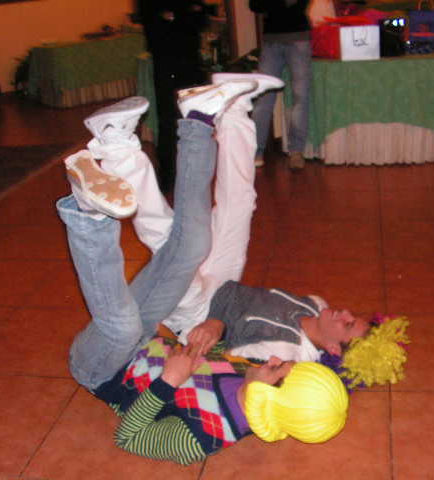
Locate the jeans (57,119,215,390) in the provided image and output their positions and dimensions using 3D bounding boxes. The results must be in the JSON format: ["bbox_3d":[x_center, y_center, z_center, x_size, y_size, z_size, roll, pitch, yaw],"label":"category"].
[{"bbox_3d":[-0.247,0.119,2.151,0.520,0.950,0.490,5,24,26],"label":"jeans"}]

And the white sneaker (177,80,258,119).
[{"bbox_3d":[-0.002,-0.430,2.021,0.270,0.108,0.100,1,22,28],"label":"white sneaker"}]

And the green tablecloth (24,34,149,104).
[{"bbox_3d":[-1.506,-2.259,8.753,1.500,0.700,0.900,-8,22,-6],"label":"green tablecloth"}]

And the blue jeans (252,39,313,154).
[{"bbox_3d":[0.491,-1.060,4.987,0.420,0.870,0.320,2,23,18],"label":"blue jeans"}]

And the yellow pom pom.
[{"bbox_3d":[0.541,0.384,2.270,0.220,0.210,0.220,0,22,13],"label":"yellow pom pom"}]

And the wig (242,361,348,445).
[{"bbox_3d":[0.246,0.496,2.031,0.305,0.250,0.235,5,-20,26],"label":"wig"}]

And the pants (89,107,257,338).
[{"bbox_3d":[-0.111,0.010,2.420,0.550,0.910,0.450,2,23,18],"label":"pants"}]

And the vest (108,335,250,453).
[{"bbox_3d":[-0.131,0.495,2.159,0.480,0.220,0.400,9,26,32],"label":"vest"}]

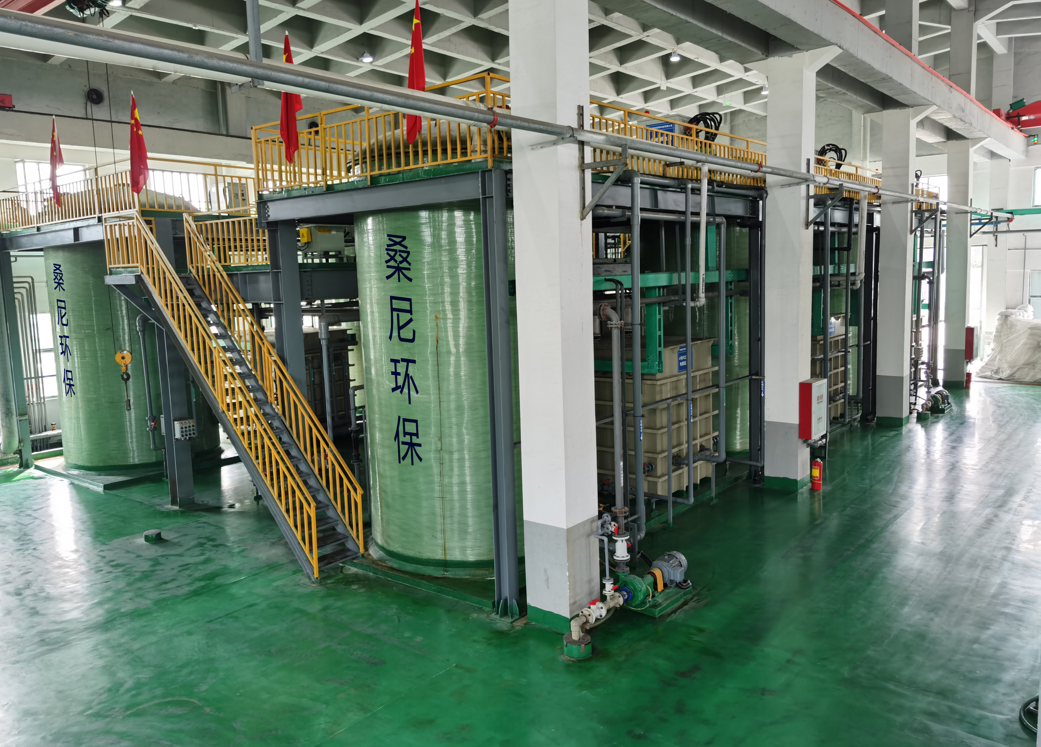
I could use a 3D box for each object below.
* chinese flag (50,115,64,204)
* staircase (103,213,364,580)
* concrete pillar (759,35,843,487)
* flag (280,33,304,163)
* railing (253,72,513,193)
[{"bbox_3d":[-9.050,-4.117,15.835,0.230,1.725,0.150,4,9,39],"label":"chinese flag"},{"bbox_3d":[-4.596,0.036,12.567,5.340,5.195,0.891,4,9,39],"label":"staircase"},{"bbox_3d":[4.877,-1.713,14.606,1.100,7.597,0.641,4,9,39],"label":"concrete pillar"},{"bbox_3d":[-3.106,-3.719,10.928,0.250,1.697,0.160,4,9,39],"label":"flag"},{"bbox_3d":[-1.952,-2.928,10.450,4.493,0.979,0.463,4,9,39],"label":"railing"}]

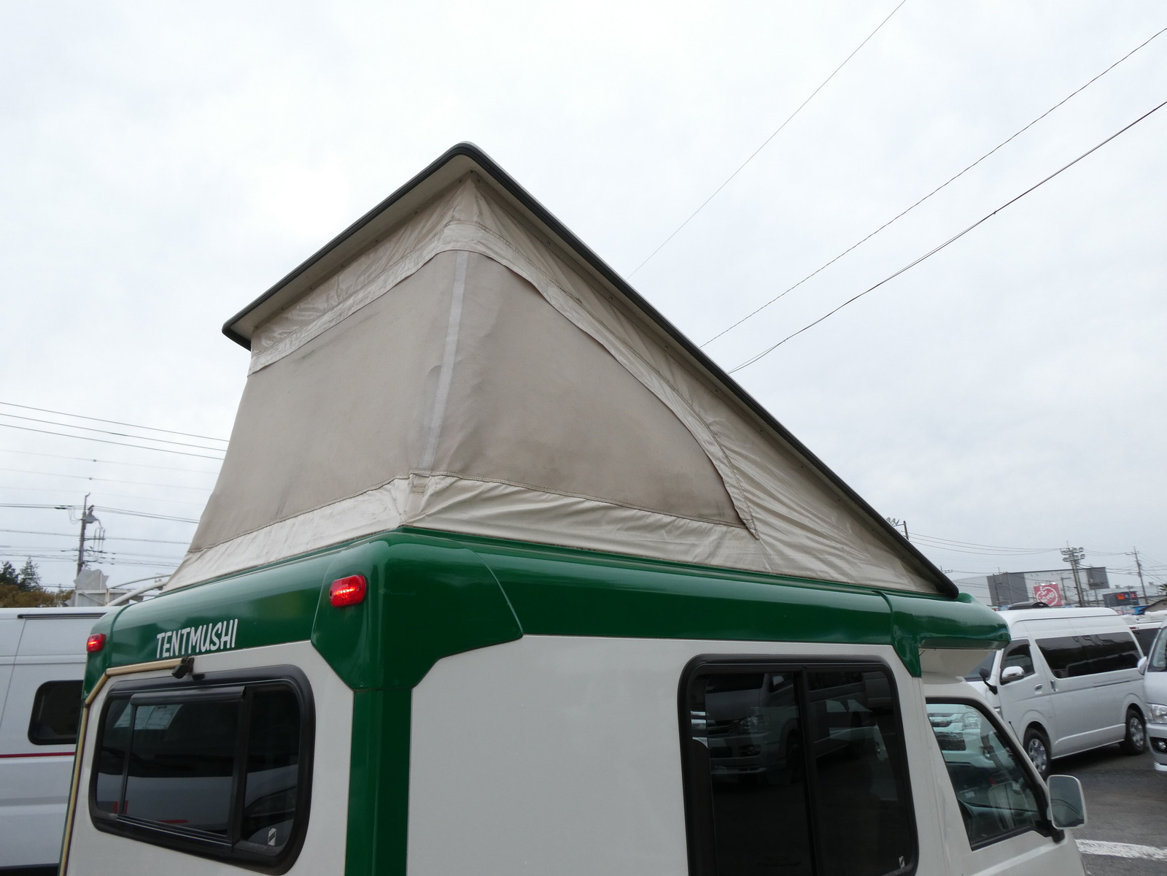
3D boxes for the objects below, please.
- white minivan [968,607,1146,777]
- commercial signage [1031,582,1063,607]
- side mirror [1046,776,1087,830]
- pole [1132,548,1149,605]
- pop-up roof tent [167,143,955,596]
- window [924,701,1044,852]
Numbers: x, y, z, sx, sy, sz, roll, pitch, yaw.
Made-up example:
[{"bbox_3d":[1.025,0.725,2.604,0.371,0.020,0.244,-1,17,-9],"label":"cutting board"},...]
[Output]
[{"bbox_3d":[6.904,3.892,12.750,5.380,2.285,1.880,7,-17,-35],"label":"white minivan"},{"bbox_3d":[66.020,22.223,115.000,3.500,3.300,0.300,-14,-19,37],"label":"commercial signage"},{"bbox_3d":[1.643,1.243,2.753,0.070,0.180,0.135,10,-21,-35],"label":"side mirror"},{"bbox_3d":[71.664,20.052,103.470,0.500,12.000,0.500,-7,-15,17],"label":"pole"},{"bbox_3d":[0.076,0.121,2.661,2.292,0.831,1.237,15,-24,-43],"label":"pop-up roof tent"},{"bbox_3d":[1.319,1.063,2.635,0.640,0.430,0.060,15,-24,-43],"label":"window"}]

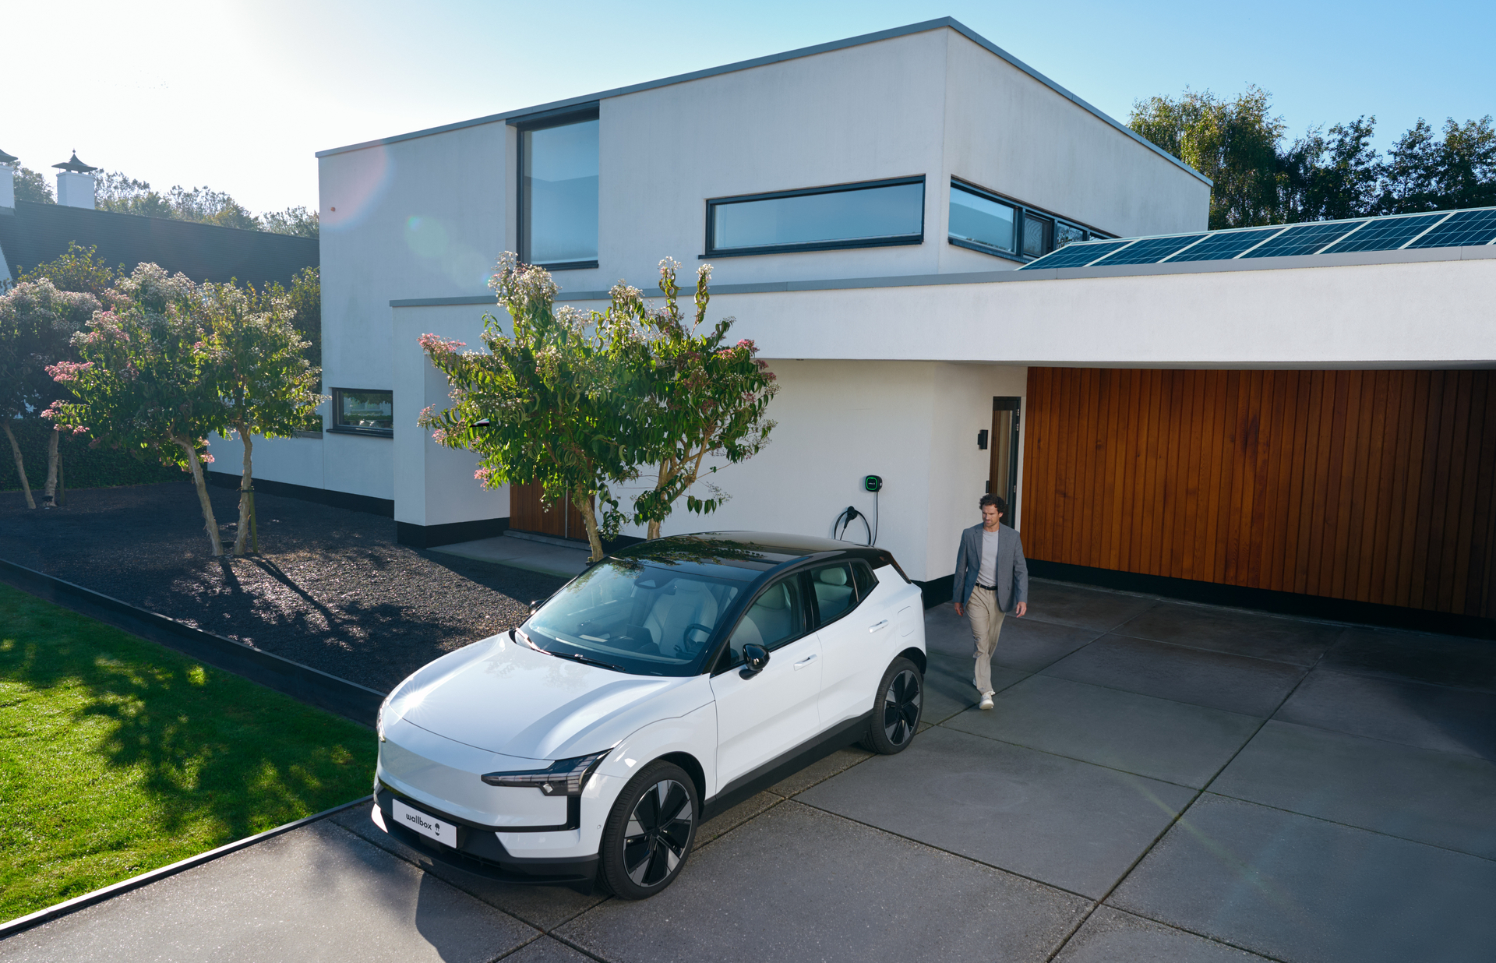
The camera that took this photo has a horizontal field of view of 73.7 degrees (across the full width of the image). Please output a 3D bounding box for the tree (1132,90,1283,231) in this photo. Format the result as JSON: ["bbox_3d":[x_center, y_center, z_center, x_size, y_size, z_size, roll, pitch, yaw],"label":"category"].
[{"bbox_3d":[15.681,-7.150,33.984,6.500,12.600,6.500,4,7,24],"label":"tree"}]

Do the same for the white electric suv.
[{"bbox_3d":[-0.409,1.320,6.928,1.900,1.550,4.230,6,8,37],"label":"white electric suv"}]

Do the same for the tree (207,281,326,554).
[{"bbox_3d":[-7.063,-0.871,14.402,2.050,3.930,2.100,-2,7,-26],"label":"tree"}]

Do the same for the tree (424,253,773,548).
[{"bbox_3d":[-1.612,-0.402,10.745,3.750,4.050,3.200,0,7,-9],"label":"tree"}]

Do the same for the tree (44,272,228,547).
[{"bbox_3d":[-8.793,-0.982,14.361,2.650,4.150,2.500,-3,8,-31],"label":"tree"}]

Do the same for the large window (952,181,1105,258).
[{"bbox_3d":[4.251,-3.391,14.054,0.130,0.780,6.100,6,9,38],"label":"large window"}]

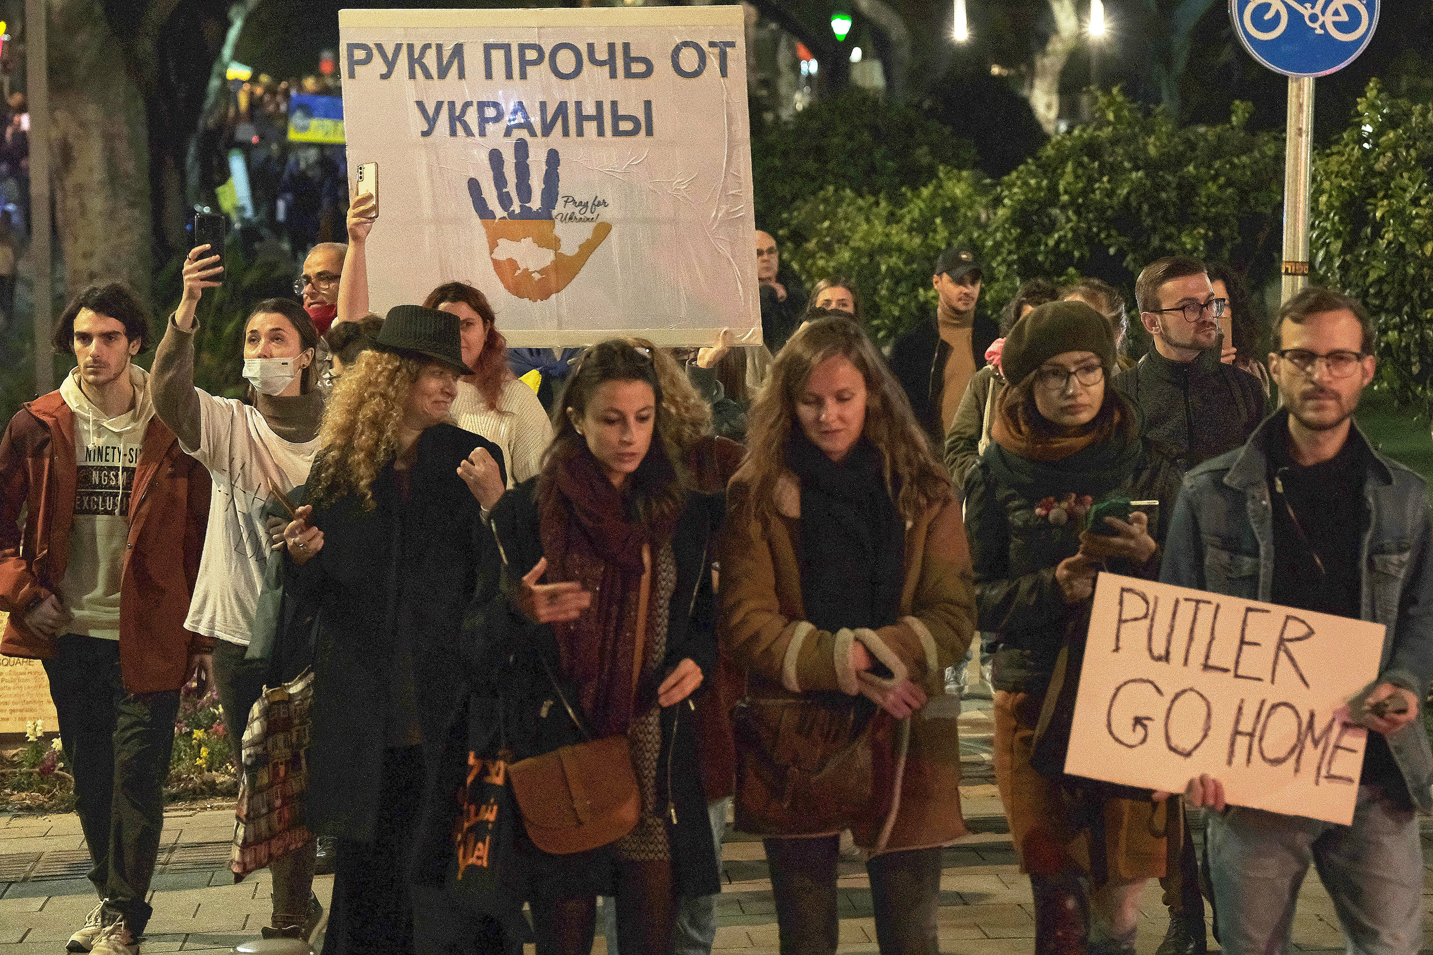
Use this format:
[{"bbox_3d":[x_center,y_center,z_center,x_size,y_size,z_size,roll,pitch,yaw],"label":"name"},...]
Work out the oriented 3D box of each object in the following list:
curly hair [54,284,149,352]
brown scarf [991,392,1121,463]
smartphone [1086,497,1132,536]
[{"bbox_3d":[-1.565,-0.403,11.350,0.235,0.185,0.230,1,3,10],"label":"curly hair"},{"bbox_3d":[0.703,-0.106,9.250,0.280,0.170,0.250,0,3,-6],"label":"brown scarf"},{"bbox_3d":[0.722,0.080,8.250,0.075,0.140,0.012,6,36,-11],"label":"smartphone"}]

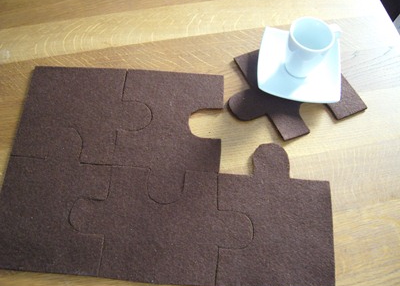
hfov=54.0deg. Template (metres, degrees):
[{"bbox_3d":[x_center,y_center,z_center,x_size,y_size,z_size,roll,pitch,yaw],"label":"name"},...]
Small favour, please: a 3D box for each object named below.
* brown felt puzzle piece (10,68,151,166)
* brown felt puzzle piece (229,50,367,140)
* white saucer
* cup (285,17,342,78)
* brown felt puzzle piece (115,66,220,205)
[{"bbox_3d":[-0.157,-0.041,0.553,0.182,0.006,0.145,4,67,1],"label":"brown felt puzzle piece"},{"bbox_3d":[0.124,-0.081,0.574,0.180,0.006,0.150,-22,69,-10],"label":"brown felt puzzle piece"},{"bbox_3d":[0.147,-0.115,0.576,0.113,0.018,0.113,9,67,3],"label":"white saucer"},{"bbox_3d":[0.153,-0.130,0.549,0.072,0.069,0.059,-16,68,-7],"label":"cup"},{"bbox_3d":[-0.043,-0.011,0.542,0.141,0.006,0.197,4,67,1],"label":"brown felt puzzle piece"}]

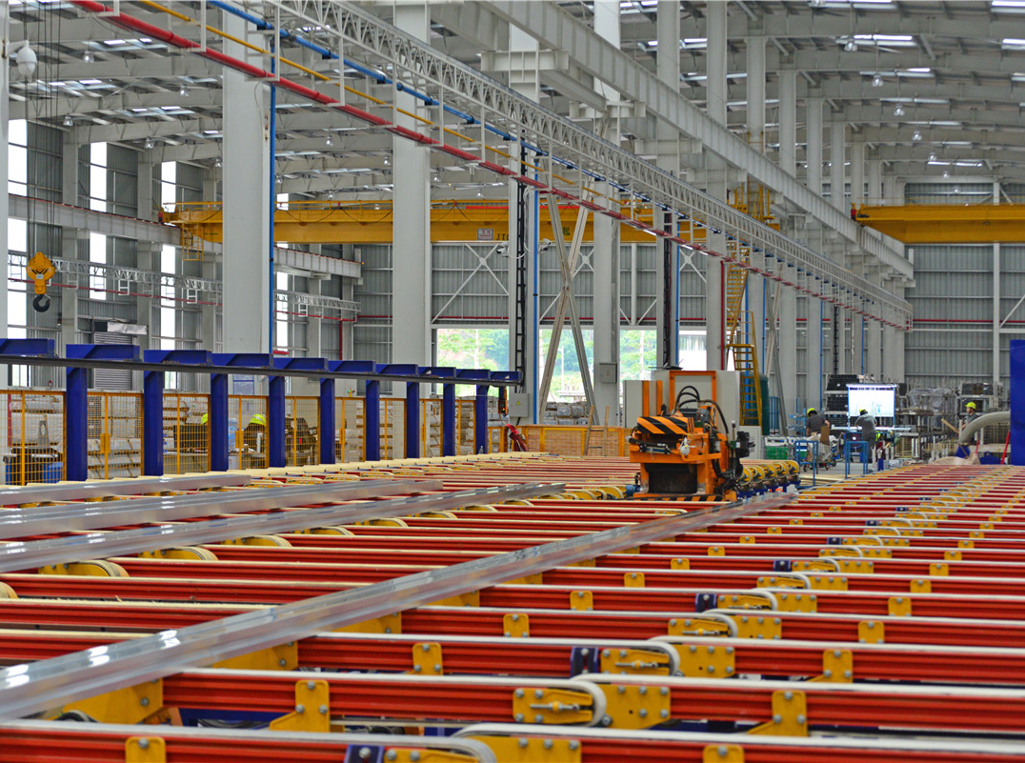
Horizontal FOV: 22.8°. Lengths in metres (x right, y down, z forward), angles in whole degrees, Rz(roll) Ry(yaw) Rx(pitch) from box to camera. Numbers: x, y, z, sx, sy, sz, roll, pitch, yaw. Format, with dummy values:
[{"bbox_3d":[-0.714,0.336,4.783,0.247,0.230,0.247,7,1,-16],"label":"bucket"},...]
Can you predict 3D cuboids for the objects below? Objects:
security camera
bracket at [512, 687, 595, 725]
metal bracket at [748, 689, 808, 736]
[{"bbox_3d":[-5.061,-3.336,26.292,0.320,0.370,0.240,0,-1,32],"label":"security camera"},{"bbox_3d":[0.094,0.727,5.704,0.190,0.090,0.050,1,-1,13],"label":"bracket"},{"bbox_3d":[0.678,0.847,6.461,0.153,0.128,0.040,1,-1,13],"label":"metal bracket"}]

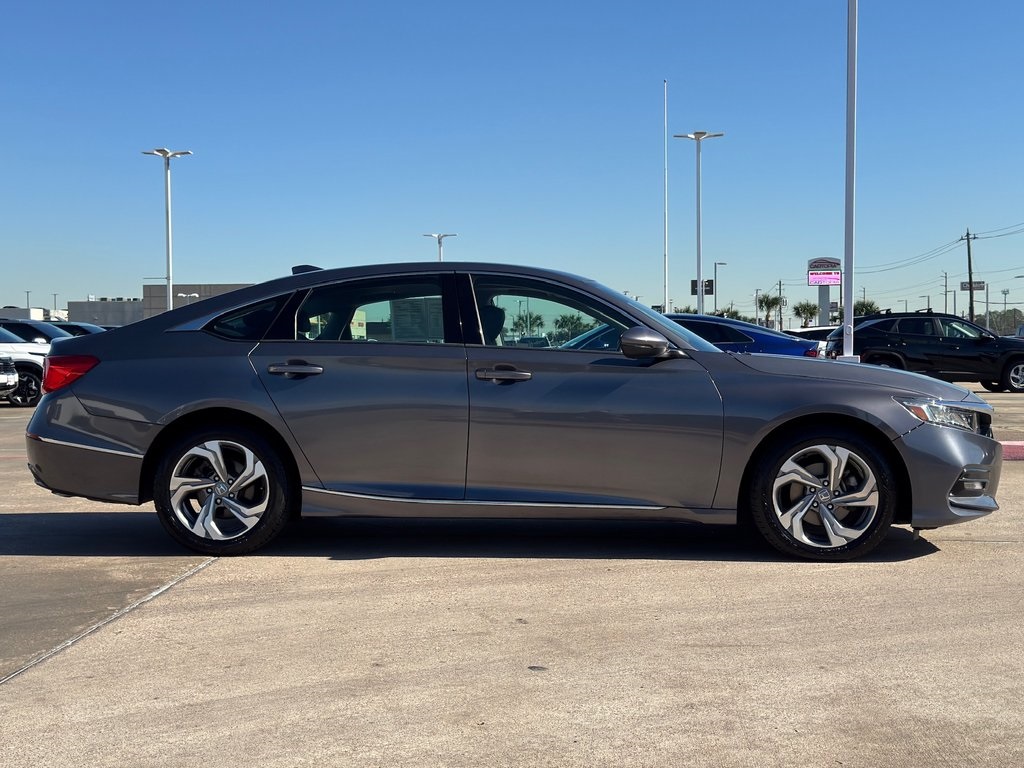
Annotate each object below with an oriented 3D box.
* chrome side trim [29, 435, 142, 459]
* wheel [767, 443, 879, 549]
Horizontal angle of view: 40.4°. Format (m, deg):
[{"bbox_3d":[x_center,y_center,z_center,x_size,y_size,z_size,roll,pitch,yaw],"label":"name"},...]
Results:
[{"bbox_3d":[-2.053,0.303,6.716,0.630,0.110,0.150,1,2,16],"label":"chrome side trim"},{"bbox_3d":[1.446,0.513,6.461,0.472,0.472,0.200,0,2,4],"label":"wheel"}]

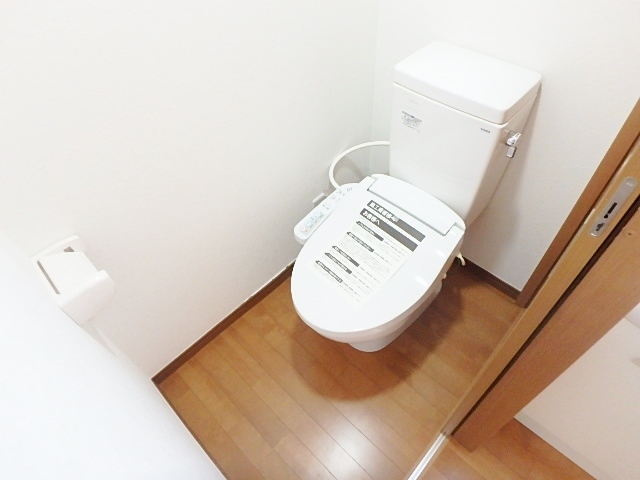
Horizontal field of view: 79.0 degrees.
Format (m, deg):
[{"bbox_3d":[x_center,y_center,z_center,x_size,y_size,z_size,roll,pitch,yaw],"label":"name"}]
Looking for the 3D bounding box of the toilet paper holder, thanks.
[{"bbox_3d":[-0.489,0.078,0.787,0.154,0.079,0.096,35,60,29],"label":"toilet paper holder"}]

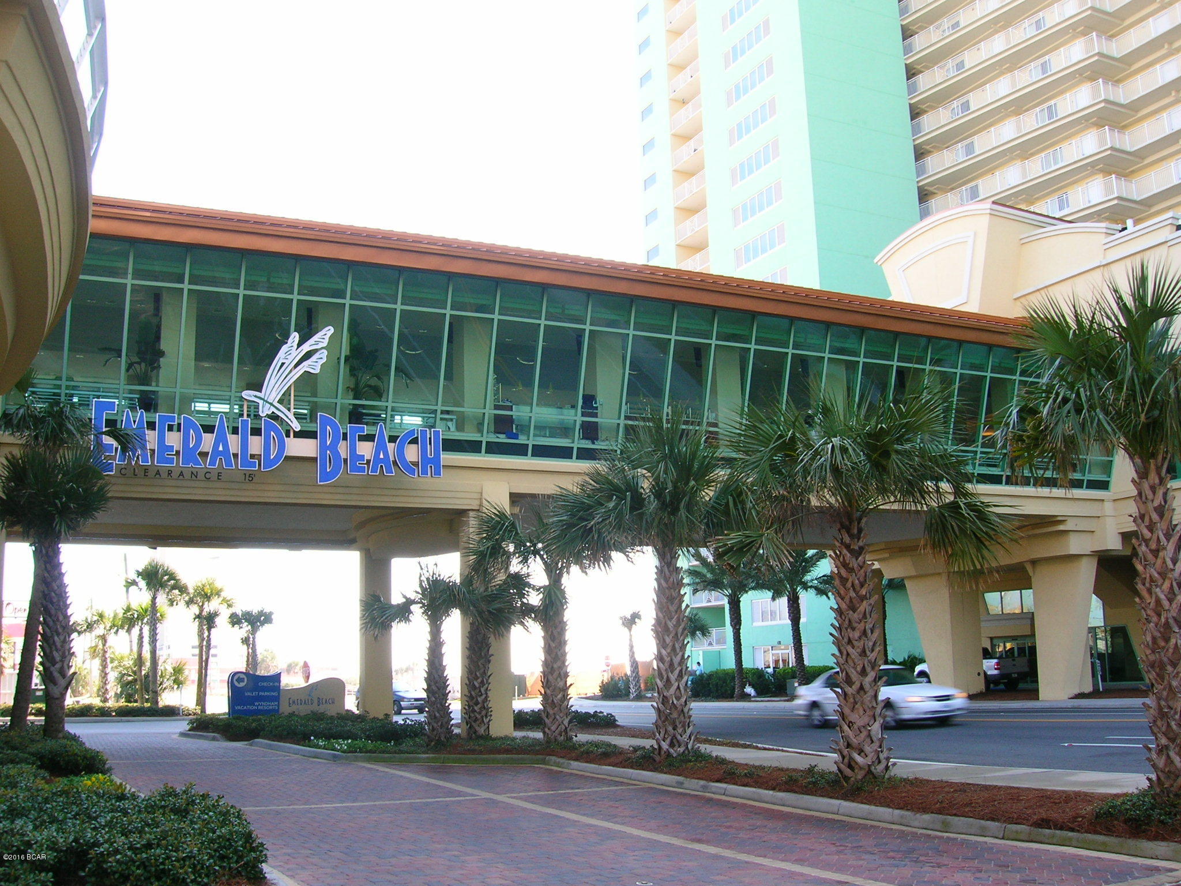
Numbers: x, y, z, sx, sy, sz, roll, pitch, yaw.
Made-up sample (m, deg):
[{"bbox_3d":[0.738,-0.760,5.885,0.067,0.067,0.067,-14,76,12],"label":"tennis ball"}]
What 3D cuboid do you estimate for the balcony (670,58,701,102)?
[{"bbox_3d":[7.650,-26.986,86.615,1.800,1.300,4.100,4,-12,-27],"label":"balcony"}]

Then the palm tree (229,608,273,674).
[{"bbox_3d":[-16.437,10.235,56.155,2.189,4.399,2.189,-2,-10,0],"label":"palm tree"}]

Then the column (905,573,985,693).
[{"bbox_3d":[12.617,6.799,41.587,1.350,4.300,1.950,4,-12,-27],"label":"column"}]

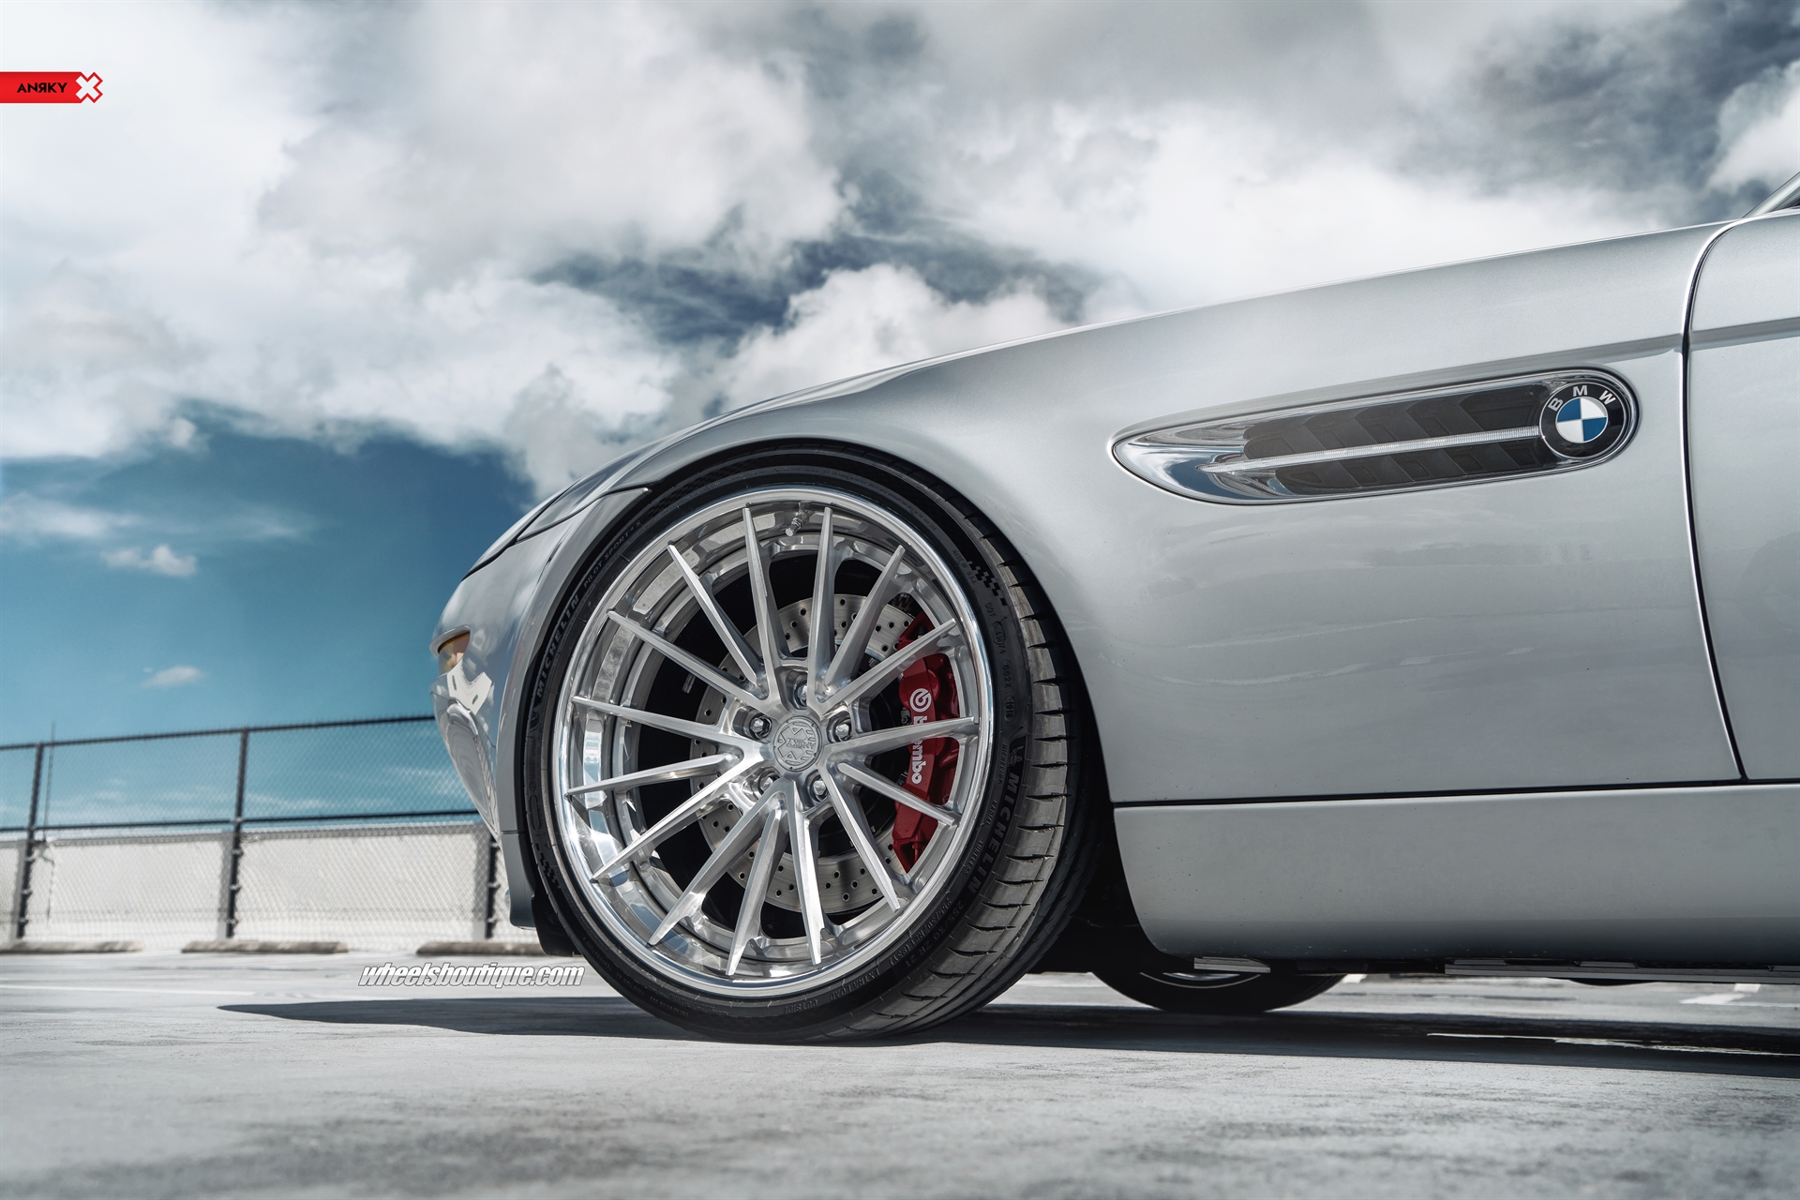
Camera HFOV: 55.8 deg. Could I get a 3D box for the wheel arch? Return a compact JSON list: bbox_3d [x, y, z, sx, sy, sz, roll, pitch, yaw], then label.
[{"bbox_3d":[-0.080,0.121,1.967,0.790,0.600,0.240,-6,-14,27],"label":"wheel arch"}]

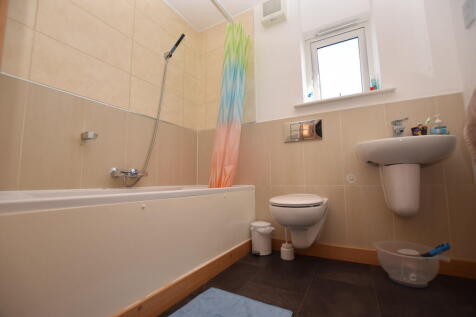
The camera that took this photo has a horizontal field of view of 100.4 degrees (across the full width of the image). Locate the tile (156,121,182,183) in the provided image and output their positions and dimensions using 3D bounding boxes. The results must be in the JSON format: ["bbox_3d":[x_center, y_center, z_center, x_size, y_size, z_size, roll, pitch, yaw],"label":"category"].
[{"bbox_3d":[-0.665,-0.038,1.930,0.012,0.605,0.285,-4,-7,30],"label":"tile"}]

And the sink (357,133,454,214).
[{"bbox_3d":[1.003,0.122,1.193,0.495,0.445,0.380,-4,-7,30],"label":"sink"}]

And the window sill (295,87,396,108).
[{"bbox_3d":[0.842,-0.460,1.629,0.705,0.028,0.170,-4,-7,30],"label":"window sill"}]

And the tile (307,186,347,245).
[{"bbox_3d":[0.691,0.450,1.569,0.290,0.455,0.012,-4,-7,30],"label":"tile"}]

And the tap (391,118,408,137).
[{"bbox_3d":[1.034,-0.183,1.262,0.055,0.160,0.135,-4,-7,30],"label":"tap"}]

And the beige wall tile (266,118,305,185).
[{"bbox_3d":[0.435,-0.060,1.767,0.298,0.610,0.012,-4,-7,30],"label":"beige wall tile"}]

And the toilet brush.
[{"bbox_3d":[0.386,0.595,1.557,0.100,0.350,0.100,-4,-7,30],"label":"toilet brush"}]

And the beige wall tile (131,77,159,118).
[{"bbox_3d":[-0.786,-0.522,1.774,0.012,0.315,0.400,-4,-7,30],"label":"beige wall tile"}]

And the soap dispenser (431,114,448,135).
[{"bbox_3d":[1.211,-0.188,1.194,0.075,0.165,0.052,-4,-7,30],"label":"soap dispenser"}]

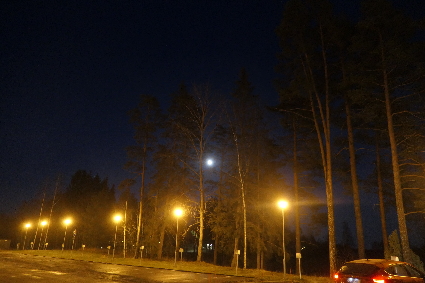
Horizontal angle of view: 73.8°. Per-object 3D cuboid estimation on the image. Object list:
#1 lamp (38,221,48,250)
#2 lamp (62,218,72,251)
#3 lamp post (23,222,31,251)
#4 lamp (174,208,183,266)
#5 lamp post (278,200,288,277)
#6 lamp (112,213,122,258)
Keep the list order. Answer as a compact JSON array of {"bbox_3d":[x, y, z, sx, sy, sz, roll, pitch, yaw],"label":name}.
[{"bbox_3d":[-27.675,15.389,45.860,0.450,4.200,0.500,-17,-27,41],"label":"lamp"},{"bbox_3d":[-20.337,13.162,39.174,0.450,4.200,0.500,-17,-27,41],"label":"lamp"},{"bbox_3d":[-33.967,17.298,51.593,0.450,4.200,0.500,-17,-27,41],"label":"lamp post"},{"bbox_3d":[-2.886,7.866,23.275,0.450,4.200,0.500,-17,-27,41],"label":"lamp"},{"bbox_3d":[4.250,5.700,16.772,0.450,4.200,0.500,-17,-27,41],"label":"lamp post"},{"bbox_3d":[-10.209,10.088,29.946,0.450,4.200,0.500,-17,-27,41],"label":"lamp"}]

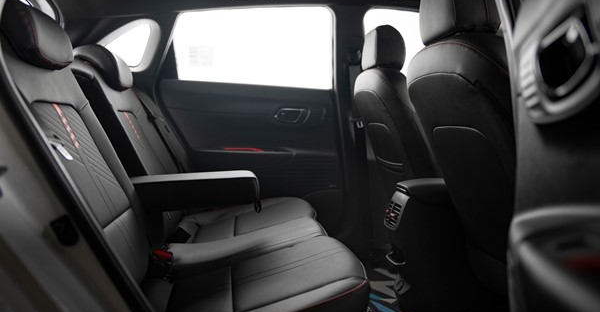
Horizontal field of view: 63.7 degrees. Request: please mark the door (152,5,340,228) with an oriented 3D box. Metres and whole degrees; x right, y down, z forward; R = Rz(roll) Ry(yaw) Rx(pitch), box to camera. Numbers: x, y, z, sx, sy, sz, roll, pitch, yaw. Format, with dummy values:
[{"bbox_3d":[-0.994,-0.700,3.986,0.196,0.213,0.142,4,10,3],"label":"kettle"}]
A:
[{"bbox_3d":[-0.219,-0.157,2.140,0.870,1.010,0.170,0,4,-6],"label":"door"}]

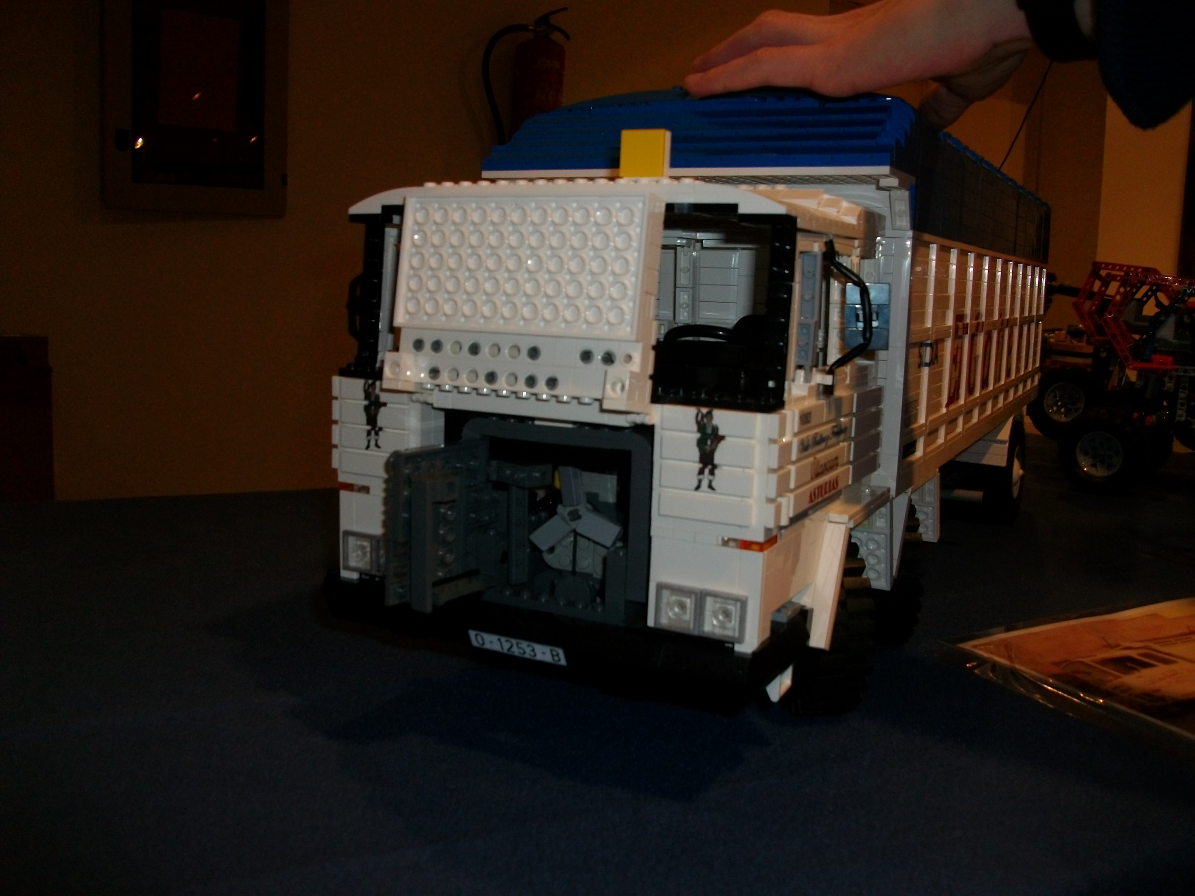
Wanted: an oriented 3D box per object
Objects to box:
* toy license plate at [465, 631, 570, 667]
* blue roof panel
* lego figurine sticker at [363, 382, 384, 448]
[{"bbox_3d":[-0.029,0.073,0.403,0.040,0.008,0.002,6,10,27],"label":"toy license plate"},{"bbox_3d":[0.172,-0.171,0.746,0.193,0.072,0.618,6,10,27],"label":"blue roof panel"},{"bbox_3d":[-0.086,-0.013,0.426,0.011,0.027,0.001,6,10,27],"label":"lego figurine sticker"}]

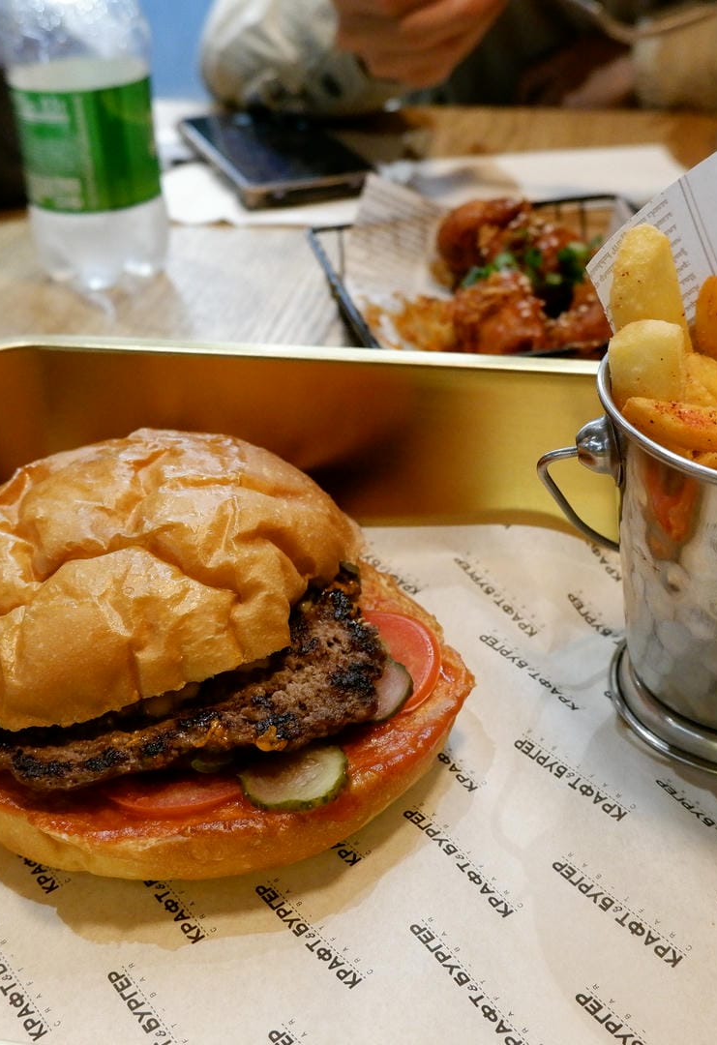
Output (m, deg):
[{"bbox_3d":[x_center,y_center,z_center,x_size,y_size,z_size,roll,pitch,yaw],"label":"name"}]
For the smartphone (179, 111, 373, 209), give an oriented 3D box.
[{"bbox_3d":[-0.053,-0.224,0.686,0.073,0.010,0.149,-13,36,-14],"label":"smartphone"}]

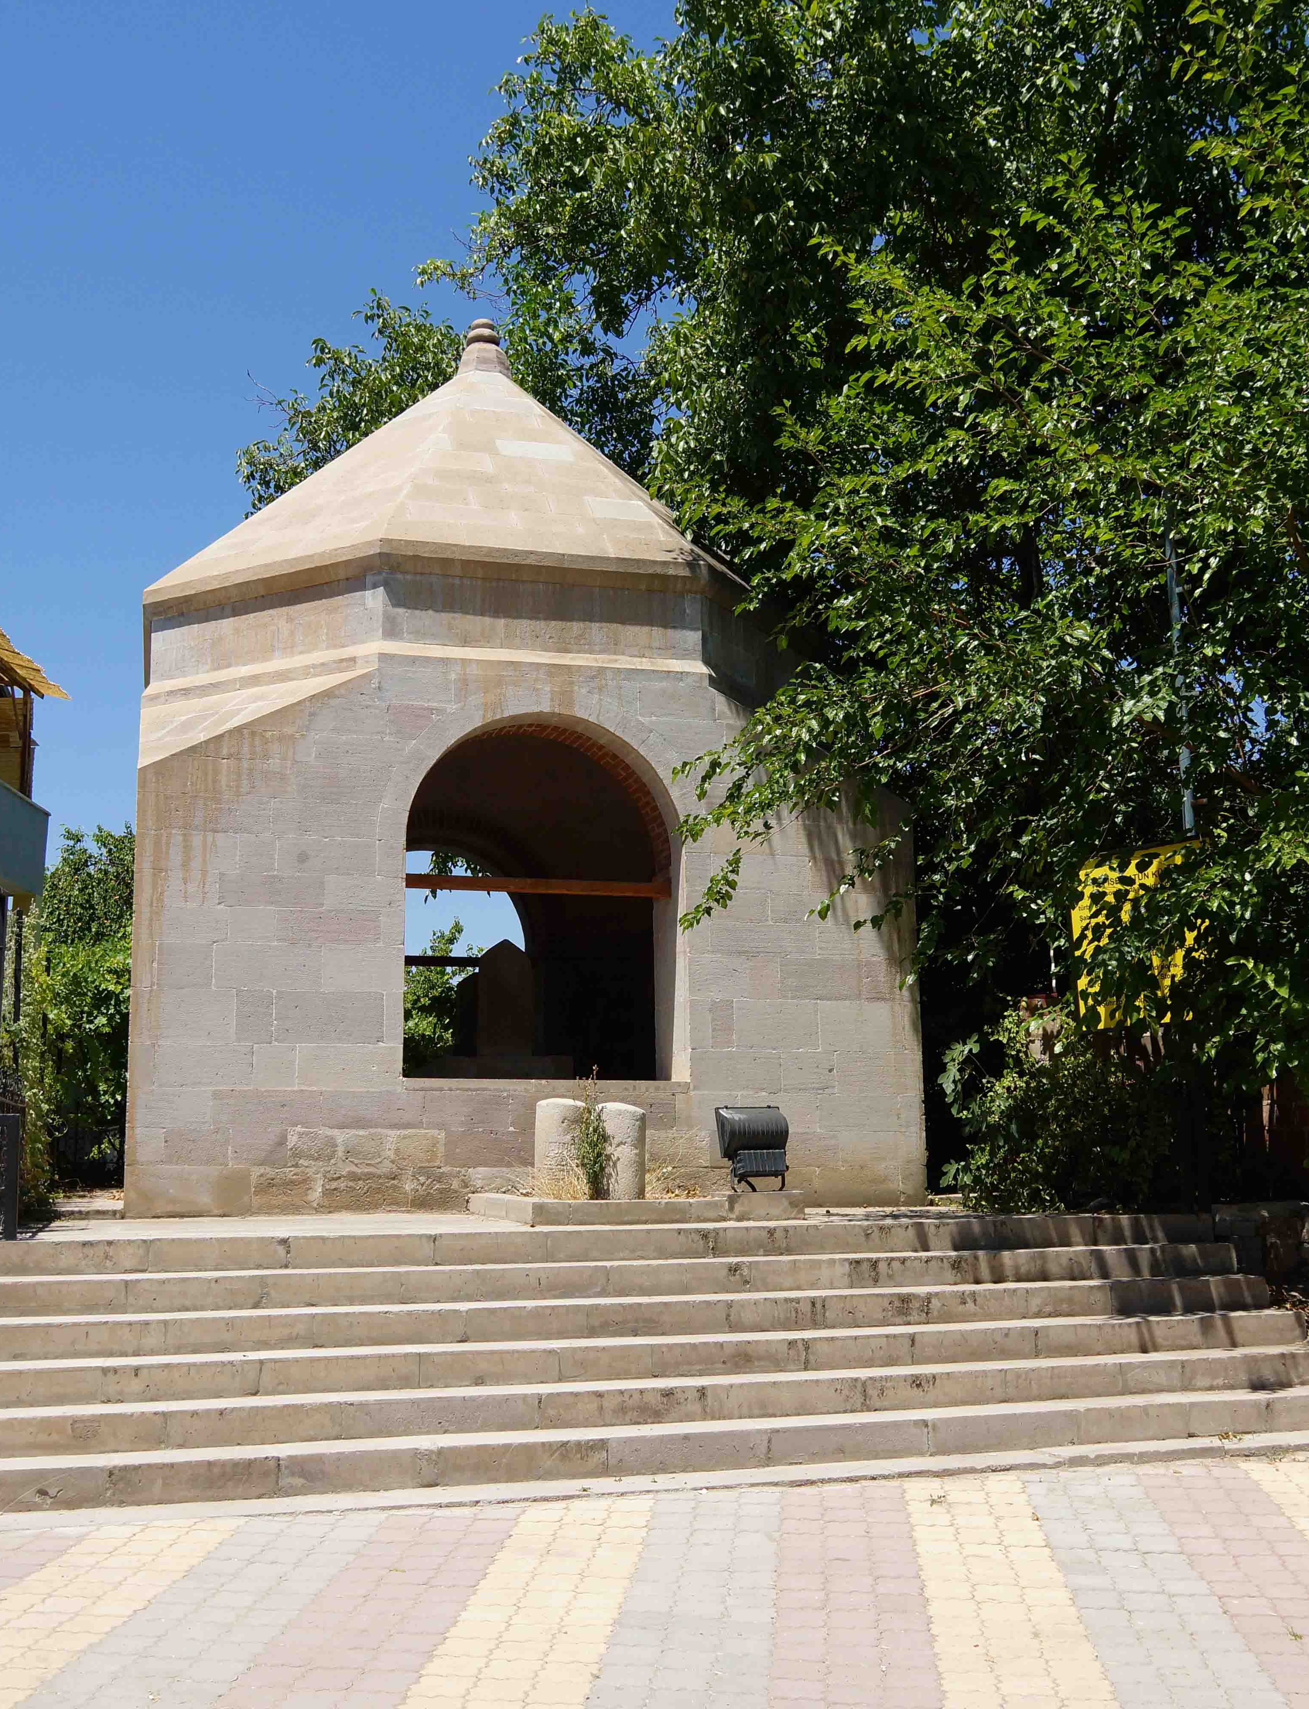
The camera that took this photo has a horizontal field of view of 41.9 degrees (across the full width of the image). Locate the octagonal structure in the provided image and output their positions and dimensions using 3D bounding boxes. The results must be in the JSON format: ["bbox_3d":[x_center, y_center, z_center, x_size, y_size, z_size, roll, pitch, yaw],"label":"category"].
[{"bbox_3d":[-1.451,-0.959,14.362,5.353,7.563,5.340,2,-10,-15],"label":"octagonal structure"}]

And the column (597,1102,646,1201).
[{"bbox_3d":[-0.190,1.732,9.903,0.271,0.579,0.271,-1,-10,0],"label":"column"}]

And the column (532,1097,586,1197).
[{"bbox_3d":[-0.549,1.706,9.807,0.300,0.607,0.300,-1,-10,0],"label":"column"}]

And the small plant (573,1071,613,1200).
[{"bbox_3d":[-0.338,1.581,9.652,0.213,0.739,0.202,2,-10,-15],"label":"small plant"}]

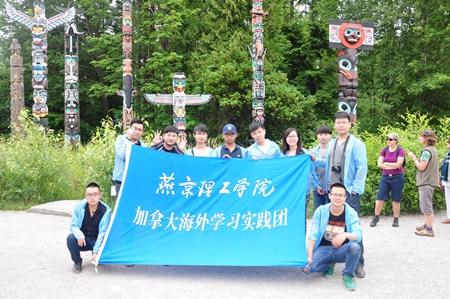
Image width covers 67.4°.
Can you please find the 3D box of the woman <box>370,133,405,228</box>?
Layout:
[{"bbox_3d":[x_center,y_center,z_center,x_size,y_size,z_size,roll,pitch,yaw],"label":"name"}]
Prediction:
[{"bbox_3d":[2.941,0.550,6.100,0.530,1.700,0.410,0,0,33],"label":"woman"}]

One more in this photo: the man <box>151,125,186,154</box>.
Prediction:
[{"bbox_3d":[-0.686,0.549,4.130,0.540,1.680,0.380,0,0,-6],"label":"man"}]

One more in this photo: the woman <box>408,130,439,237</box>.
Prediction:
[{"bbox_3d":[3.208,0.545,5.420,0.480,1.670,0.460,0,0,20],"label":"woman"}]

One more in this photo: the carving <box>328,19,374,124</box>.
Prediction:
[{"bbox_3d":[5.817,-2.325,15.500,2.100,7.050,1.000,0,0,-7],"label":"carving"}]

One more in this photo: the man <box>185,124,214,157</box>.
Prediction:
[{"bbox_3d":[-0.300,0.544,4.130,0.480,1.690,0.340,0,0,-3],"label":"man"}]

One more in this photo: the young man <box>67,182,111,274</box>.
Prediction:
[{"bbox_3d":[-1.596,0.895,4.000,0.500,1.010,0.600,0,0,-16],"label":"young man"}]

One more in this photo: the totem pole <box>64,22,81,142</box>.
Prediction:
[{"bbox_3d":[-8.143,-3.105,18.000,0.800,7.300,0.800,0,0,-18],"label":"totem pole"}]

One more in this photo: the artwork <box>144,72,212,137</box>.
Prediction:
[{"bbox_3d":[-2.207,-1.240,16.000,3.200,4.780,0.800,0,0,-6],"label":"artwork"}]

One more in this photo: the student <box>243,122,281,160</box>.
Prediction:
[{"bbox_3d":[0.455,0.532,4.200,0.500,1.735,0.360,0,0,3],"label":"student"}]

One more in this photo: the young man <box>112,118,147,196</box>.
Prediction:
[{"bbox_3d":[-1.143,0.515,4.100,0.470,1.770,0.380,0,0,-12],"label":"young man"}]

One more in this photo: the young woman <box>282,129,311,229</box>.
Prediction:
[{"bbox_3d":[0.847,0.565,4.050,0.440,1.670,0.330,0,0,9],"label":"young woman"}]

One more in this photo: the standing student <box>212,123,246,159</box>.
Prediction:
[{"bbox_3d":[0.049,0.544,4.130,0.520,1.690,0.360,0,0,0],"label":"standing student"}]

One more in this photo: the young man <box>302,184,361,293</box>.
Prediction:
[{"bbox_3d":[1.132,0.869,3.550,0.630,1.050,0.680,0,0,10],"label":"young man"}]

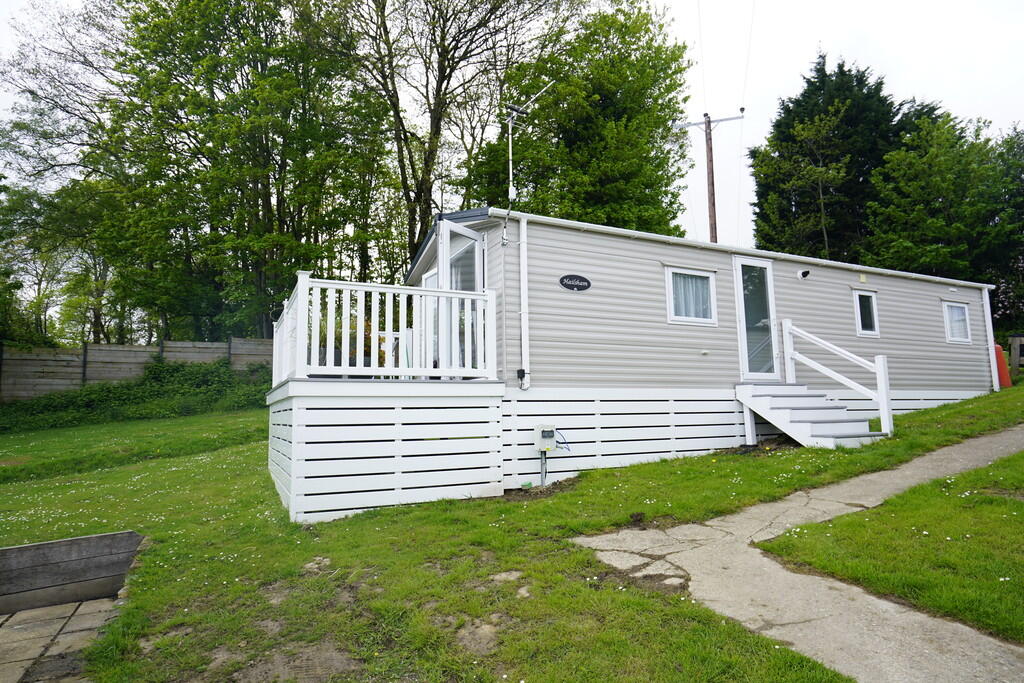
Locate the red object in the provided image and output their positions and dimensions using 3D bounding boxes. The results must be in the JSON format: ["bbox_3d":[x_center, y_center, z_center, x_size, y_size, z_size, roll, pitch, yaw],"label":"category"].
[{"bbox_3d":[11.299,0.599,13.118,0.400,0.900,0.380,3,-8,-26],"label":"red object"}]

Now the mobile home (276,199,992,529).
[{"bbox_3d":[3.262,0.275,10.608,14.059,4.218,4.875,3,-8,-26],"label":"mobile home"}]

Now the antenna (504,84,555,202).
[{"bbox_3d":[0.218,-2.397,6.917,0.360,1.220,1.050,4,-9,-33],"label":"antenna"}]

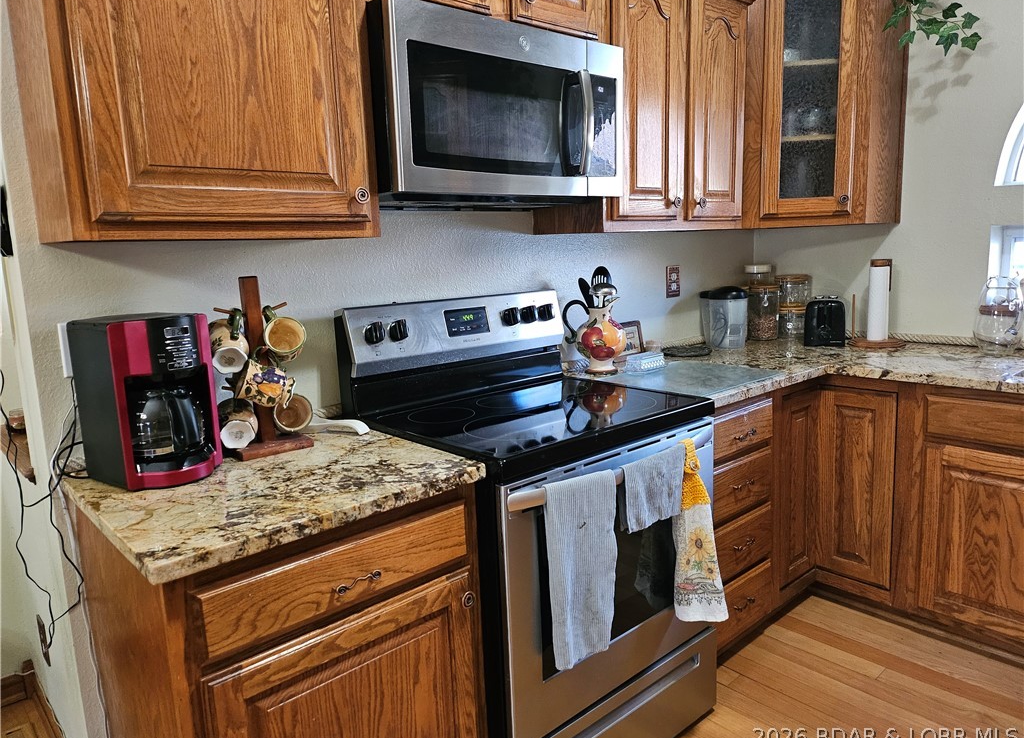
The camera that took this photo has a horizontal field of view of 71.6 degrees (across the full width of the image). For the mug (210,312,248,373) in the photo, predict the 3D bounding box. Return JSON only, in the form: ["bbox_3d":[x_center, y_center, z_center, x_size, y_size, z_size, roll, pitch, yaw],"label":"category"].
[{"bbox_3d":[-0.631,-0.064,1.588,0.084,0.114,0.088,2,42,-38],"label":"mug"}]

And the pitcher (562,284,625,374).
[{"bbox_3d":[0.283,-0.128,2.433,0.217,0.278,0.175,-1,9,7],"label":"pitcher"}]

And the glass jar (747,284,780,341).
[{"bbox_3d":[1.103,-0.249,3.101,0.127,0.235,0.127,1,10,20],"label":"glass jar"}]

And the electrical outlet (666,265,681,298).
[{"bbox_3d":[0.657,-0.353,2.874,0.085,0.126,0.008,-10,12,-41],"label":"electrical outlet"}]

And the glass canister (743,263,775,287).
[{"bbox_3d":[1.090,-0.410,3.141,0.112,0.099,0.112,-2,9,0],"label":"glass canister"}]

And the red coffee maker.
[{"bbox_3d":[-0.732,0.056,1.445,0.224,0.318,0.195,5,12,38],"label":"red coffee maker"}]

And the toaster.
[{"bbox_3d":[1.290,-0.205,2.933,0.154,0.188,0.250,1,10,21],"label":"toaster"}]

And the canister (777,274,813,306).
[{"bbox_3d":[1.210,-0.337,3.044,0.138,0.135,0.138,1,10,21],"label":"canister"}]

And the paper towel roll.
[{"bbox_3d":[1.434,-0.268,2.775,0.083,0.316,0.083,2,10,27],"label":"paper towel roll"}]

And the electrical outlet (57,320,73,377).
[{"bbox_3d":[-0.913,-0.043,1.503,0.072,0.115,0.010,-10,12,-41],"label":"electrical outlet"}]

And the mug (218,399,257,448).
[{"bbox_3d":[-0.621,0.109,1.617,0.084,0.114,0.088,2,42,-38],"label":"mug"}]

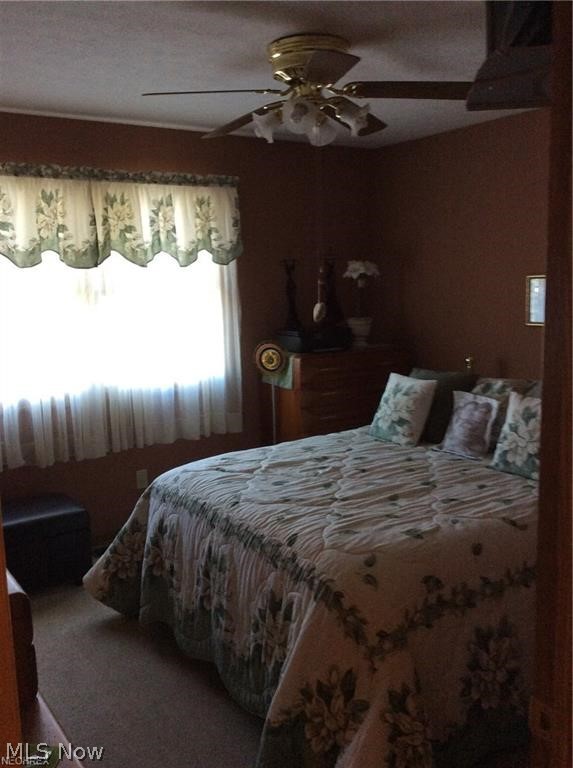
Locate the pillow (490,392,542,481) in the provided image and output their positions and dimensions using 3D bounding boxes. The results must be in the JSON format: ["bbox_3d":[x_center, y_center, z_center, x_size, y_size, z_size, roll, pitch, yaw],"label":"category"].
[{"bbox_3d":[1.169,0.236,3.284,0.140,0.390,0.420,18,-4,-35],"label":"pillow"}]

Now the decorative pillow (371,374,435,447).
[{"bbox_3d":[0.671,0.131,4.085,0.140,0.385,0.430,21,-3,-30],"label":"decorative pillow"}]

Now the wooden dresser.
[{"bbox_3d":[0.337,0.323,4.644,0.850,1.130,0.460,-7,10,-32],"label":"wooden dresser"}]

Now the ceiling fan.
[{"bbox_3d":[0.070,-1.076,2.689,1.280,0.380,1.280,-7,10,-32],"label":"ceiling fan"}]

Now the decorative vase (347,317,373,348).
[{"bbox_3d":[0.468,-0.329,4.525,0.165,0.205,0.165,-1,9,0],"label":"decorative vase"}]

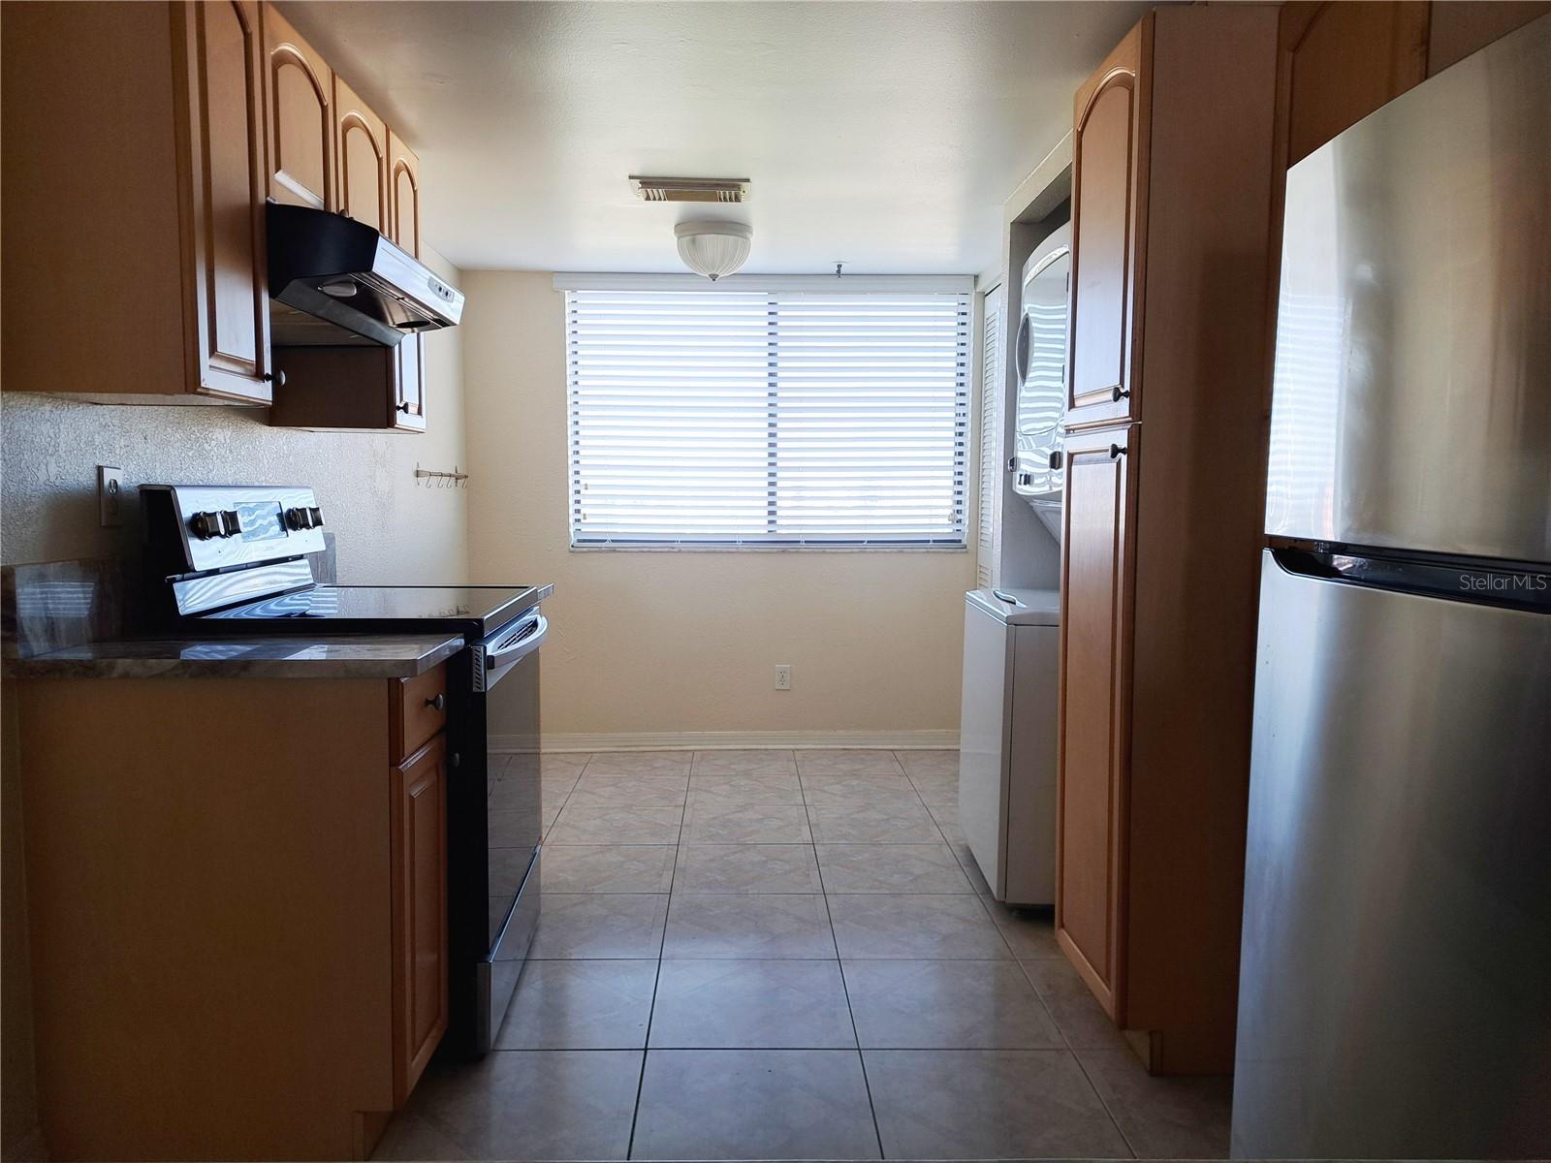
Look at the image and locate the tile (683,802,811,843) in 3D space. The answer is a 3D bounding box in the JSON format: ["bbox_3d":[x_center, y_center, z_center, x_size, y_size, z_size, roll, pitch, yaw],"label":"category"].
[{"bbox_3d":[-0.106,0.887,3.898,0.457,0.010,0.457,1,5,-2],"label":"tile"}]

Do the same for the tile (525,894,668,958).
[{"bbox_3d":[-0.530,0.948,2.950,0.455,0.010,0.455,0,4,-2],"label":"tile"}]

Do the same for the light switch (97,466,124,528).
[{"bbox_3d":[-1.261,-0.161,2.048,0.008,0.117,0.073,0,4,-2],"label":"light switch"}]

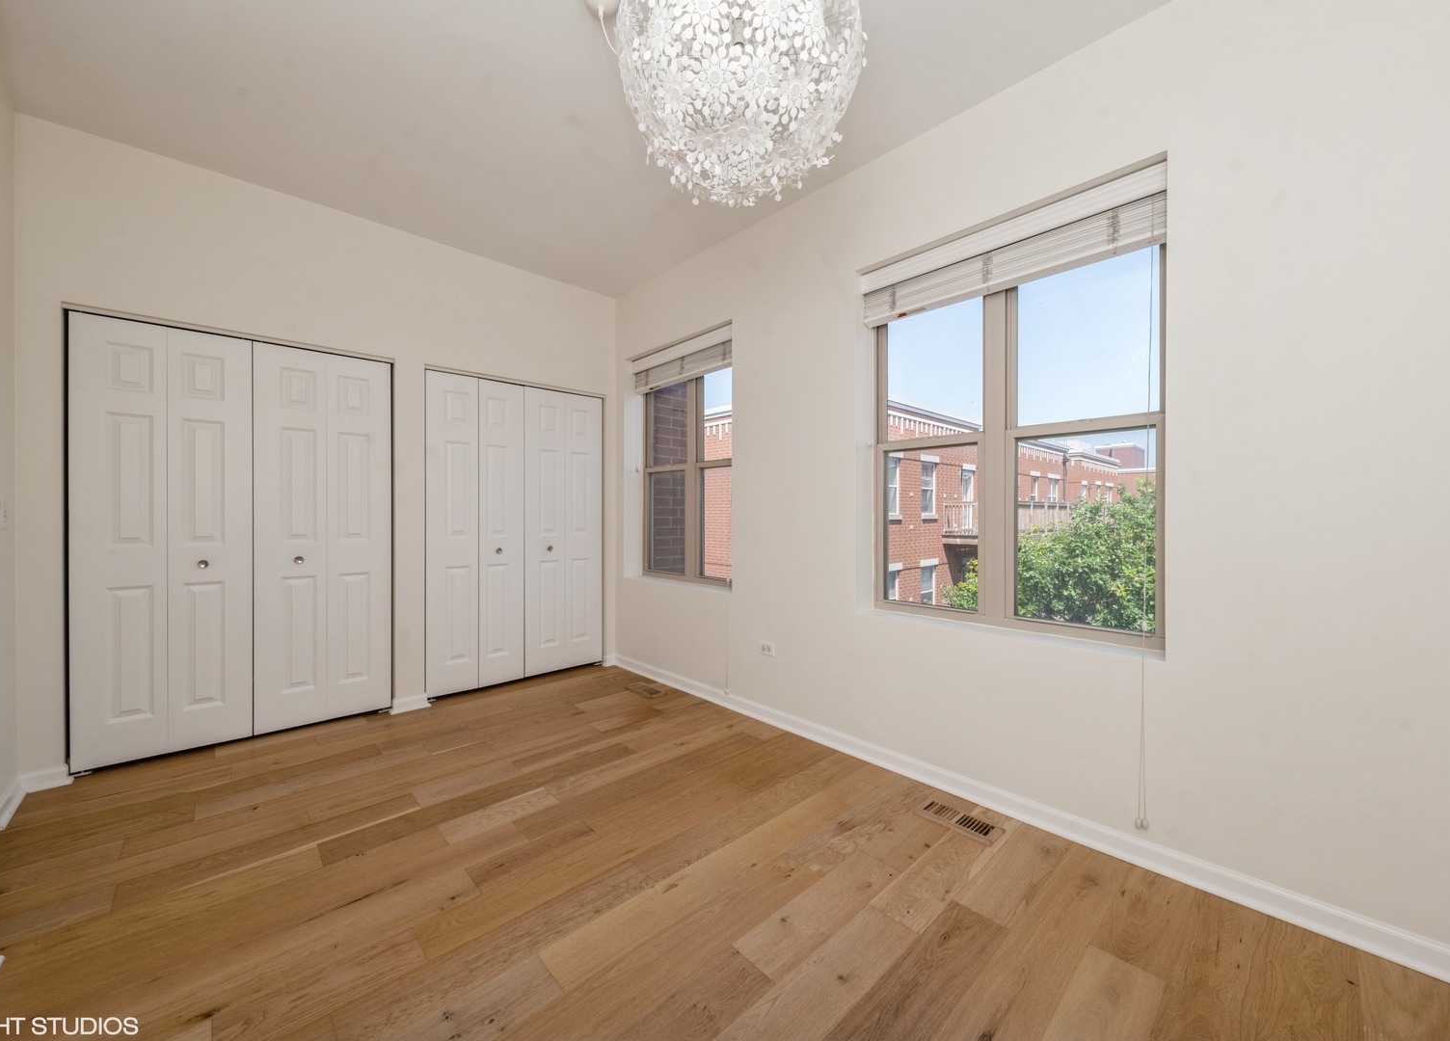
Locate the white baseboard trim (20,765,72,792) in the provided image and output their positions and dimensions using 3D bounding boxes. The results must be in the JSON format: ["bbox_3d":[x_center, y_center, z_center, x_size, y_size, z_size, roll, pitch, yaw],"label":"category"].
[{"bbox_3d":[-2.859,1.090,2.194,0.139,0.083,0.024,0,1,-42],"label":"white baseboard trim"}]

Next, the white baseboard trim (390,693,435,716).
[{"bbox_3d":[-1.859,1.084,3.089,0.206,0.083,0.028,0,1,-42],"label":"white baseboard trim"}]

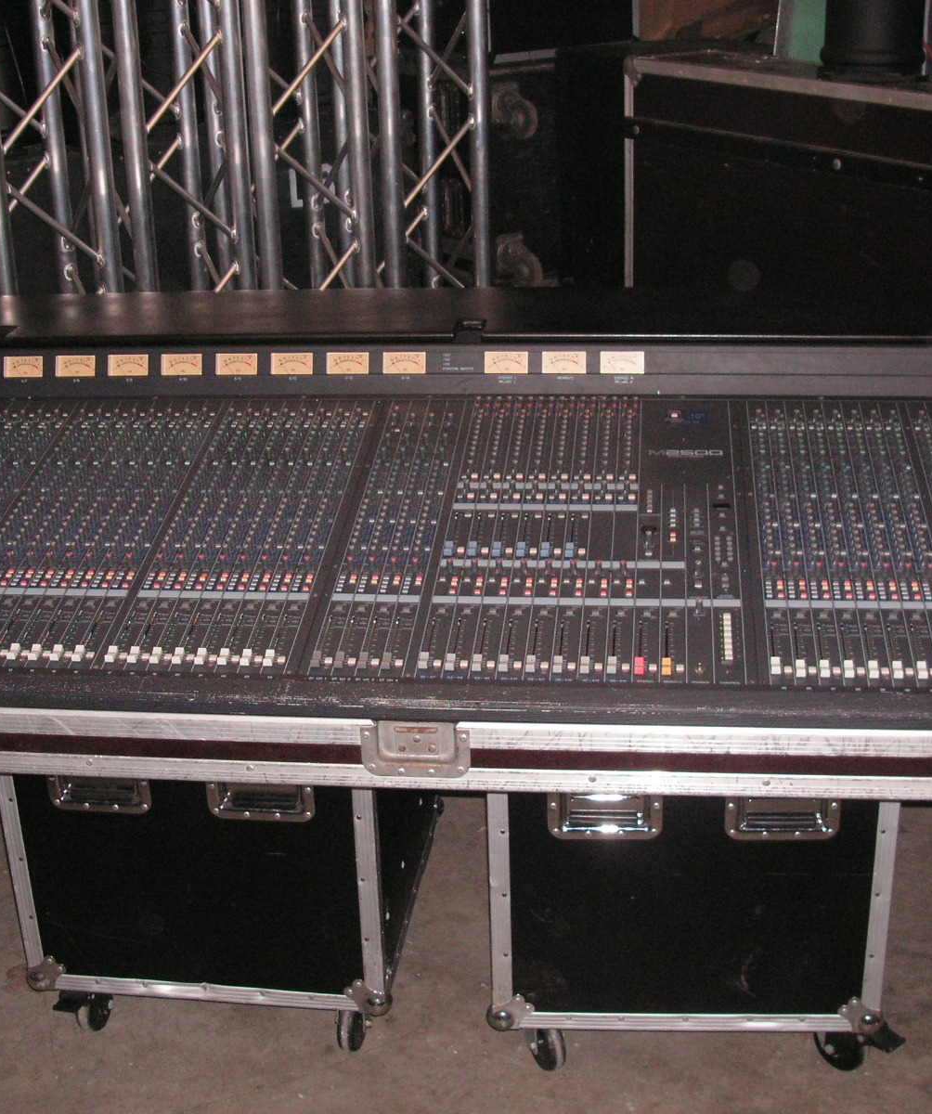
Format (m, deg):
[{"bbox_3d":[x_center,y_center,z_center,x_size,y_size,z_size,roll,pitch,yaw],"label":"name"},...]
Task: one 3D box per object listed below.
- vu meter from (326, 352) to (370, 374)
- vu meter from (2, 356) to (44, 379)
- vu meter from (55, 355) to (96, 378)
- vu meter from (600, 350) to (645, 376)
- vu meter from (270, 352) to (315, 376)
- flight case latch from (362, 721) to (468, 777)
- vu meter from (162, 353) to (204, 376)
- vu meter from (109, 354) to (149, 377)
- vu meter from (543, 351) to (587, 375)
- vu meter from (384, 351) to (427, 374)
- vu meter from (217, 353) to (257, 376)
[{"bbox_3d":[-0.195,-0.323,2.725,0.072,0.037,0.020,1,3,7],"label":"vu meter"},{"bbox_3d":[-0.755,-0.325,2.795,0.072,0.037,0.020,1,3,7],"label":"vu meter"},{"bbox_3d":[-0.661,-0.323,2.762,0.071,0.038,0.015,1,1,7],"label":"vu meter"},{"bbox_3d":[0.258,-0.317,2.671,0.072,0.037,0.020,1,3,7],"label":"vu meter"},{"bbox_3d":[-0.289,-0.323,2.736,0.072,0.037,0.020,1,3,7],"label":"vu meter"},{"bbox_3d":[-0.052,0.204,1.755,0.114,0.064,0.018,1,22,7],"label":"flight case latch"},{"bbox_3d":[-0.478,-0.324,2.759,0.072,0.037,0.020,1,3,7],"label":"vu meter"},{"bbox_3d":[-0.569,-0.323,2.751,0.071,0.038,0.015,1,1,7],"label":"vu meter"},{"bbox_3d":[0.163,-0.319,2.682,0.072,0.037,0.020,1,3,7],"label":"vu meter"},{"bbox_3d":[-0.101,-0.320,2.695,0.071,0.038,0.015,1,1,7],"label":"vu meter"},{"bbox_3d":[-0.384,-0.324,2.748,0.072,0.037,0.020,1,3,7],"label":"vu meter"}]

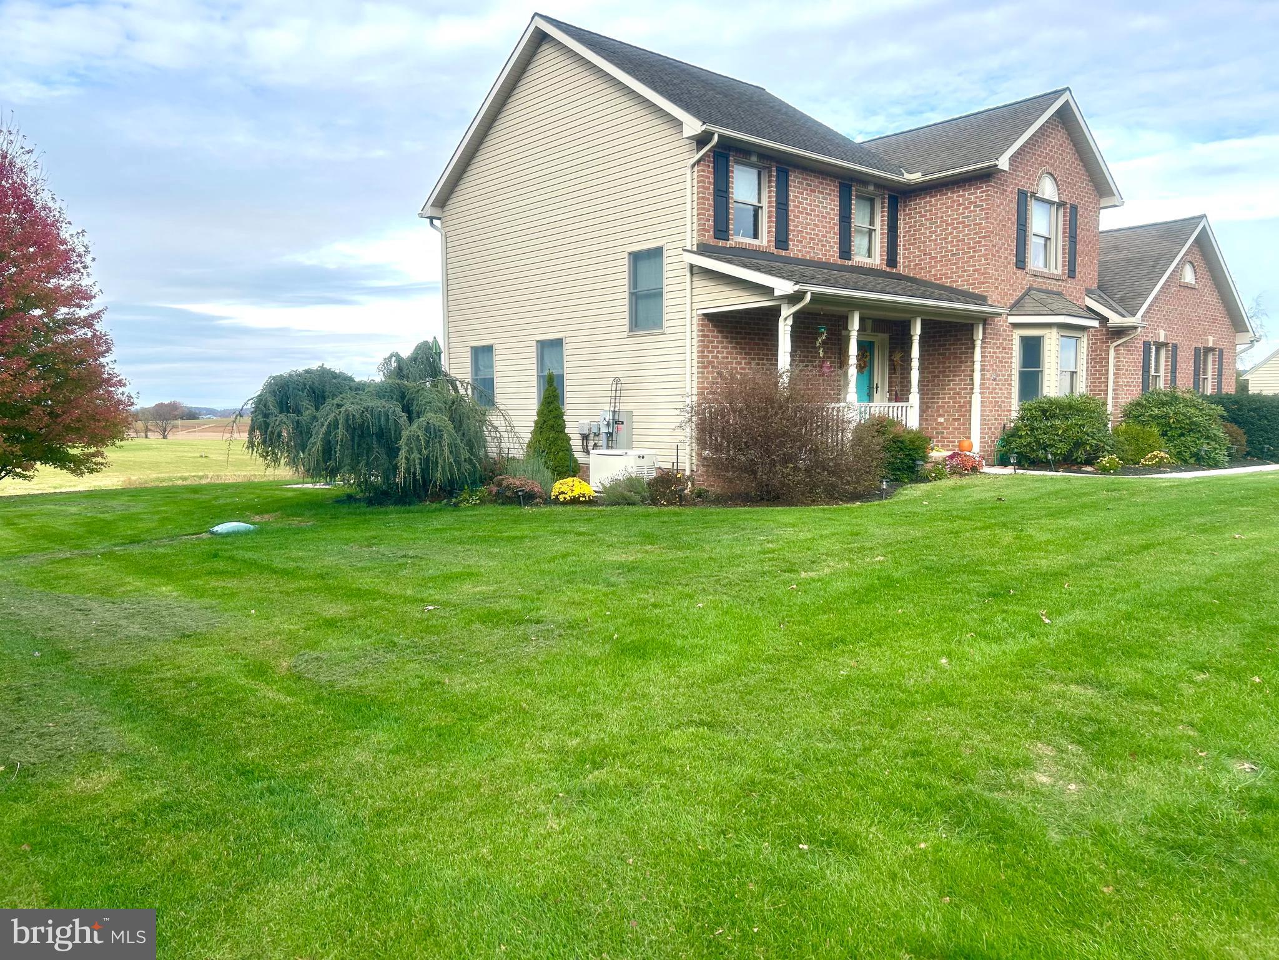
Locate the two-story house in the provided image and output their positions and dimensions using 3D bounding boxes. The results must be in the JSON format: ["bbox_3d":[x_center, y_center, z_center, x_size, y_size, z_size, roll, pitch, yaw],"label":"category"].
[{"bbox_3d":[5.686,-4.767,23.248,18.090,8.750,11.380,-5,6,-42],"label":"two-story house"}]

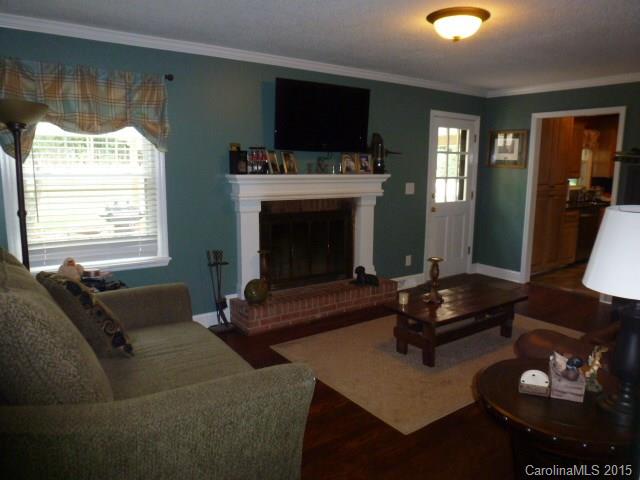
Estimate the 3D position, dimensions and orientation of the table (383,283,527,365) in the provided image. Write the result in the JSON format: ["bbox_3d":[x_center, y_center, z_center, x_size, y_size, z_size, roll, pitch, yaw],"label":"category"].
[{"bbox_3d":[1.134,0.689,3.682,1.150,0.380,0.560,-6,12,-34],"label":"table"}]

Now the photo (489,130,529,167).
[{"bbox_3d":[2.375,-1.145,5.606,0.030,0.465,0.525,-6,12,-34],"label":"photo"}]

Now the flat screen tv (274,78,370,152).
[{"bbox_3d":[0.048,-1.158,4.241,1.060,0.610,0.065,-6,12,-34],"label":"flat screen tv"}]

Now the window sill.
[{"bbox_3d":[-1.710,0.218,3.407,1.120,0.070,0.120,-6,12,-34],"label":"window sill"}]

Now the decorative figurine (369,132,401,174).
[{"bbox_3d":[0.662,-0.900,4.652,0.370,0.420,0.140,-3,10,-22],"label":"decorative figurine"}]

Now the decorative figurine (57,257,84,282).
[{"bbox_3d":[-1.692,0.218,3.050,0.140,0.190,0.125,-9,13,-42],"label":"decorative figurine"}]

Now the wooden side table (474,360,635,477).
[{"bbox_3d":[0.916,0.869,1.757,0.650,0.580,0.650,1,10,0],"label":"wooden side table"}]

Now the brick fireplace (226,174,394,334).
[{"bbox_3d":[0.002,0.057,4.274,1.730,1.360,0.420,-6,12,-34],"label":"brick fireplace"}]

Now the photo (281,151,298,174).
[{"bbox_3d":[-0.280,-0.707,4.072,0.150,0.210,0.035,-8,1,-42],"label":"photo"}]

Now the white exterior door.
[{"bbox_3d":[1.676,-0.523,5.605,0.940,2.100,0.080,-6,12,-34],"label":"white exterior door"}]

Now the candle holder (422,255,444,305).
[{"bbox_3d":[0.918,0.312,3.522,0.145,0.360,0.145,-6,12,-34],"label":"candle holder"}]

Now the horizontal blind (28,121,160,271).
[{"bbox_3d":[-1.697,-0.395,3.279,0.970,1.170,0.060,-6,12,-34],"label":"horizontal blind"}]

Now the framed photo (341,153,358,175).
[{"bbox_3d":[0.294,-0.765,4.440,0.170,0.210,0.035,-2,2,-17],"label":"framed photo"}]

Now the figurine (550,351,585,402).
[{"bbox_3d":[0.966,0.536,1.726,0.108,0.145,0.085,4,11,21],"label":"figurine"}]

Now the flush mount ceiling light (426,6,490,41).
[{"bbox_3d":[0.872,-1.343,2.807,0.390,0.155,0.390,0,10,0],"label":"flush mount ceiling light"}]

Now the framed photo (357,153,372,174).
[{"bbox_3d":[0.462,-0.785,4.555,0.175,0.215,0.035,-3,0,-22],"label":"framed photo"}]

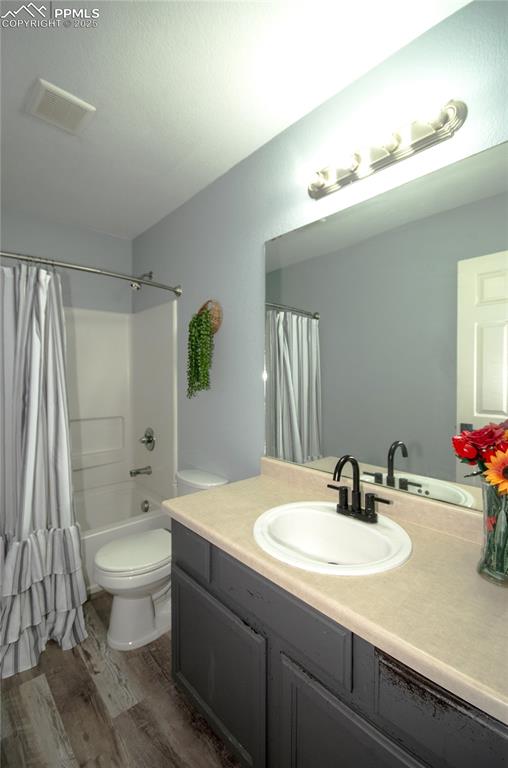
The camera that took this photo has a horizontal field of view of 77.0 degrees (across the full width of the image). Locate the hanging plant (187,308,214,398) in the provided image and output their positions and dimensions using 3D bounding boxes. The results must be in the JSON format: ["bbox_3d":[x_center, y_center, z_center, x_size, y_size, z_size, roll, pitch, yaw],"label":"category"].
[{"bbox_3d":[-0.324,-0.184,1.924,0.130,0.530,0.170,-1,2,-44],"label":"hanging plant"}]

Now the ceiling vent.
[{"bbox_3d":[-0.832,-1.201,1.392,0.210,0.030,0.220,-1,2,-44],"label":"ceiling vent"}]

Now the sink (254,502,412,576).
[{"bbox_3d":[0.239,0.564,1.040,0.450,0.170,0.495,-1,2,-44],"label":"sink"}]

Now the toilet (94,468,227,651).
[{"bbox_3d":[-0.506,0.917,1.732,0.680,0.700,0.440,-1,2,-44],"label":"toilet"}]

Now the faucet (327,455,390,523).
[{"bbox_3d":[0.330,0.365,1.121,0.200,0.228,0.250,-1,2,-44],"label":"faucet"}]

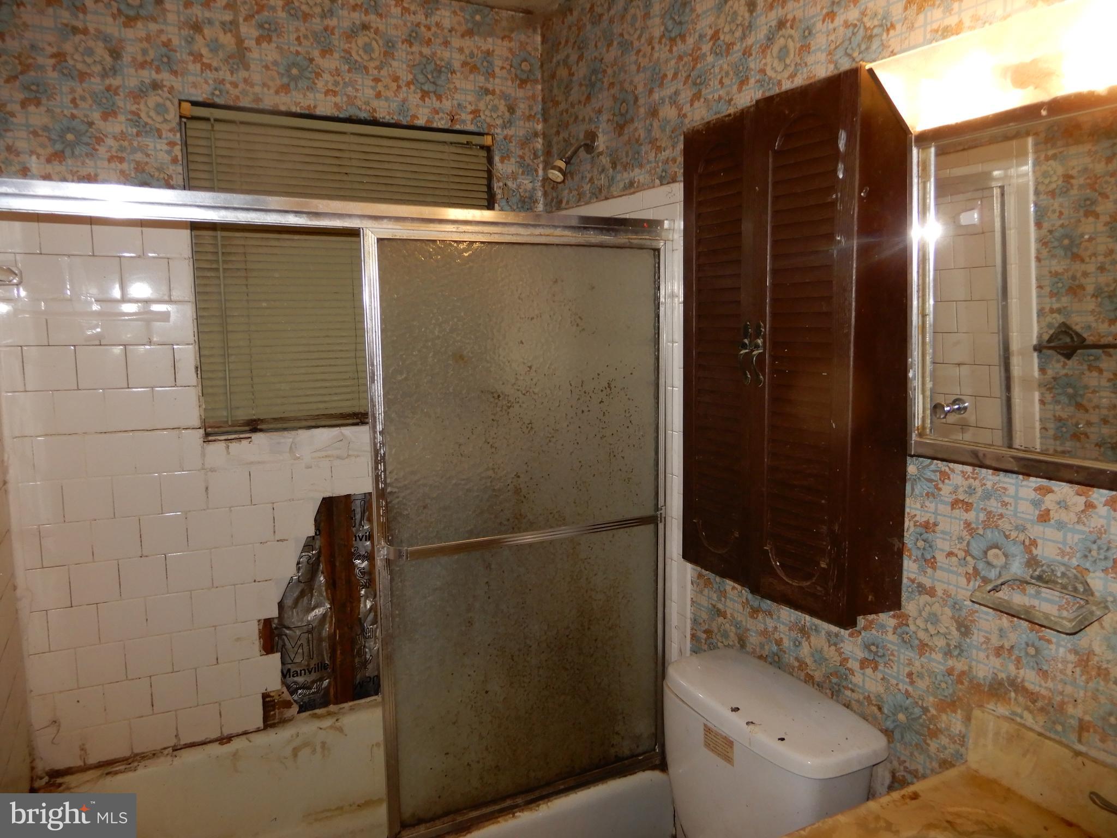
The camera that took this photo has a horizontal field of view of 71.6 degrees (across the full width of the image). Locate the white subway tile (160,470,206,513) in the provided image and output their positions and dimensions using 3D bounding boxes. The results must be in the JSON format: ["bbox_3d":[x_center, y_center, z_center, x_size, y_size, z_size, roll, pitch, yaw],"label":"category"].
[{"bbox_3d":[-0.988,0.189,2.046,0.108,0.108,0.009,-4,7,-25],"label":"white subway tile"}]

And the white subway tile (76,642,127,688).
[{"bbox_3d":[-1.177,0.629,1.997,0.107,0.107,0.010,-3,8,-24],"label":"white subway tile"}]

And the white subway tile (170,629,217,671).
[{"bbox_3d":[-0.982,0.620,2.091,0.108,0.108,0.009,-4,9,-25],"label":"white subway tile"}]

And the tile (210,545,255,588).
[{"bbox_3d":[-0.889,0.400,2.115,0.108,0.108,0.009,-4,7,-25],"label":"tile"}]

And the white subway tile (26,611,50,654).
[{"bbox_3d":[-1.308,0.536,1.946,0.047,0.108,0.008,-4,8,-25],"label":"white subway tile"}]

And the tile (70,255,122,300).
[{"bbox_3d":[-1.141,-0.346,1.912,0.108,0.108,0.008,-4,8,-25],"label":"tile"}]

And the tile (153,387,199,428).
[{"bbox_3d":[-0.993,-0.029,2.022,0.104,0.108,0.008,-4,8,-25],"label":"tile"}]

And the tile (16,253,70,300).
[{"bbox_3d":[-1.242,-0.338,1.870,0.108,0.108,0.009,-4,7,-25],"label":"tile"}]

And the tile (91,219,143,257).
[{"bbox_3d":[-1.078,-0.452,1.896,0.108,0.108,0.009,-4,9,-25],"label":"tile"}]

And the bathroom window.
[{"bbox_3d":[-0.575,-0.398,2.168,0.818,0.838,0.080,-4,9,-25],"label":"bathroom window"}]

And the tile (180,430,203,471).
[{"bbox_3d":[-0.957,0.079,2.027,0.051,0.108,0.009,-4,9,-25],"label":"tile"}]

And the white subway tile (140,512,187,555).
[{"bbox_3d":[-1.046,0.303,2.052,0.108,0.108,0.009,-4,7,-27],"label":"white subway tile"}]

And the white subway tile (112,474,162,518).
[{"bbox_3d":[-1.089,0.195,2.005,0.108,0.108,0.008,-4,8,-25],"label":"white subway tile"}]

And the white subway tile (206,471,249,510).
[{"bbox_3d":[-0.891,0.183,2.090,0.108,0.108,0.009,-4,7,-25],"label":"white subway tile"}]

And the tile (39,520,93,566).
[{"bbox_3d":[-1.234,0.313,1.945,0.108,0.108,0.009,-4,7,-25],"label":"tile"}]

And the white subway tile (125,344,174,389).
[{"bbox_3d":[-1.041,-0.135,1.986,0.108,0.108,0.008,-4,8,-25],"label":"white subway tile"}]

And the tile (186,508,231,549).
[{"bbox_3d":[-0.929,0.292,2.066,0.107,0.107,0.010,-3,8,-24],"label":"tile"}]

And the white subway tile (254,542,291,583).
[{"bbox_3d":[-0.809,0.404,2.187,0.103,0.108,0.009,-4,7,-27],"label":"white subway tile"}]

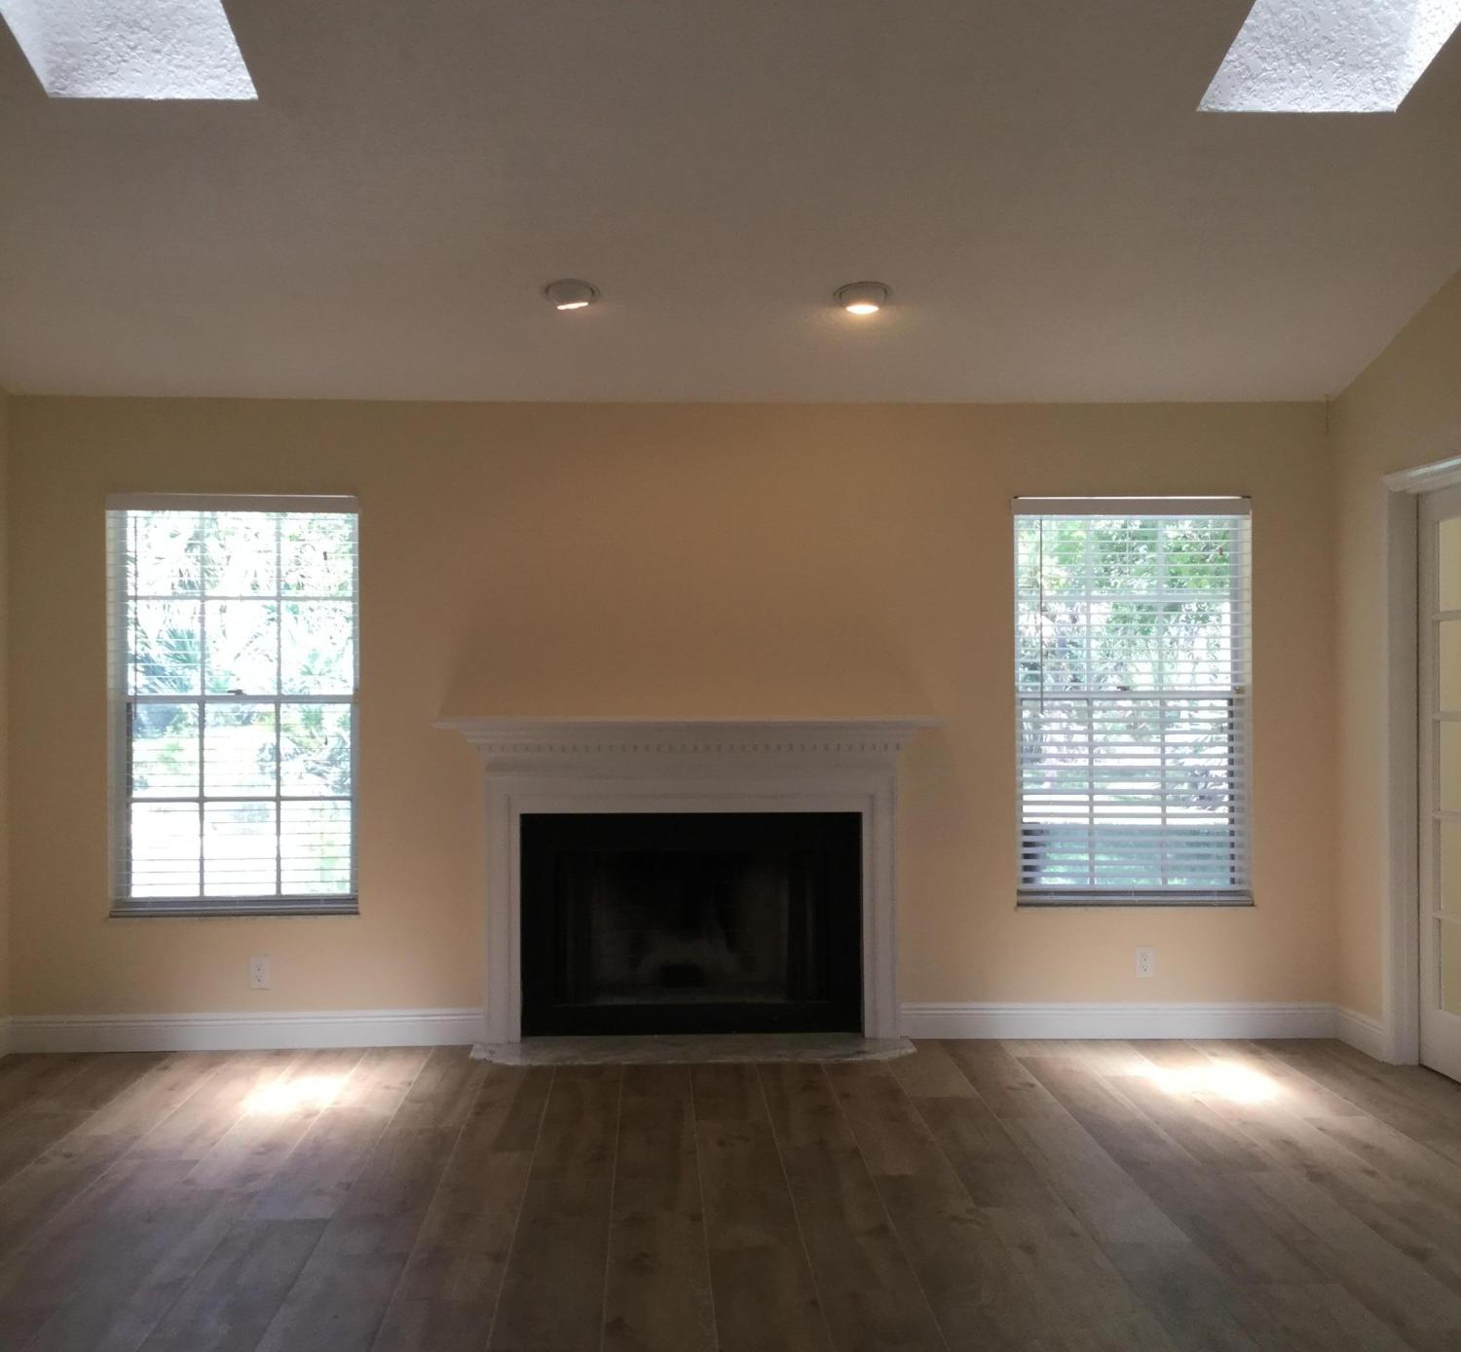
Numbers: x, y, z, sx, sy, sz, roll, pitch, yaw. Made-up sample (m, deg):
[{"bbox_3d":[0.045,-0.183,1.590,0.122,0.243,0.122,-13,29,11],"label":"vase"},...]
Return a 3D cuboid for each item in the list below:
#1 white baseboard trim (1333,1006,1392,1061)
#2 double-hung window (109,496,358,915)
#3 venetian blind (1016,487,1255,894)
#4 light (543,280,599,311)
[{"bbox_3d":[2.317,1.307,6.442,0.018,0.138,0.450,0,0,-3],"label":"white baseboard trim"},{"bbox_3d":[-1.841,0.108,6.491,0.913,1.553,0.065,0,0,-3],"label":"double-hung window"},{"bbox_3d":[1.531,0.096,6.678,0.905,1.550,0.110,0,0,-3],"label":"venetian blind"},{"bbox_3d":[-0.516,-1.221,5.671,0.190,0.060,0.190,0,-14,-3],"label":"light"}]

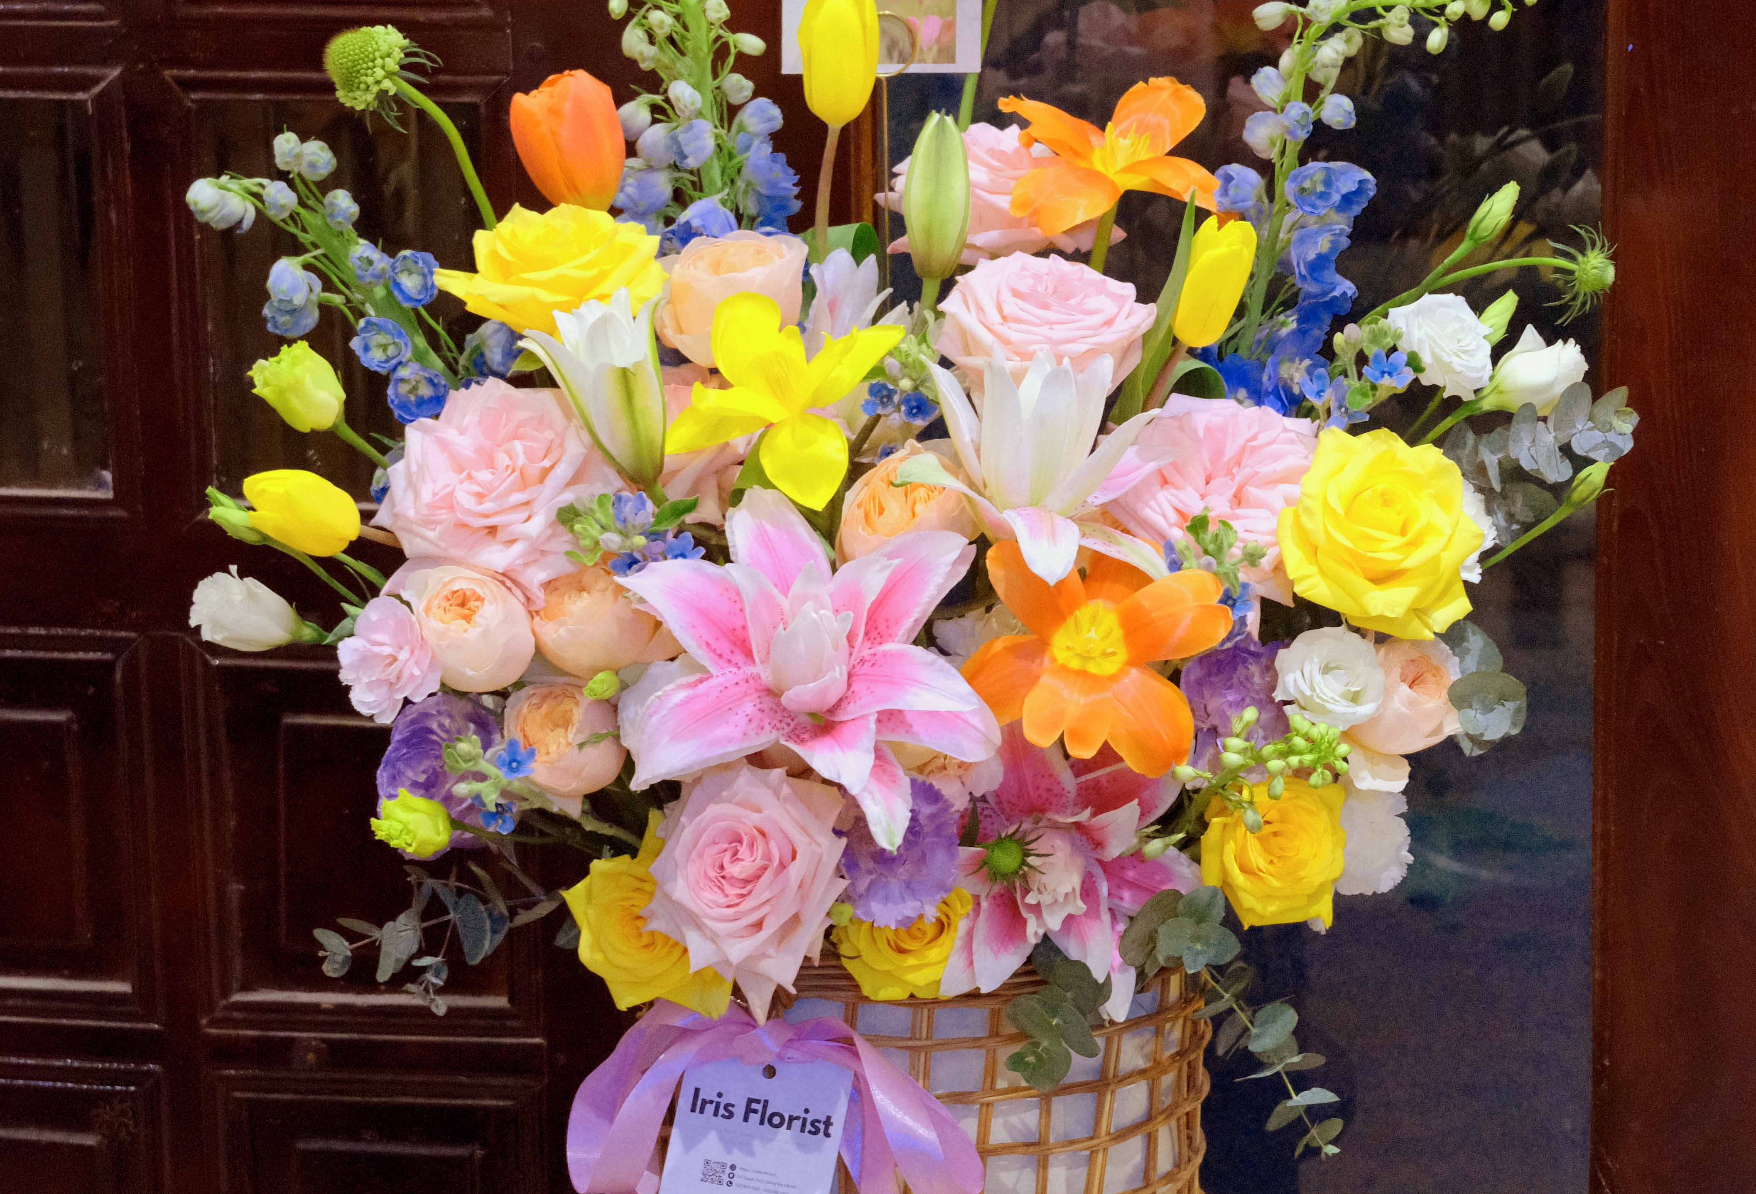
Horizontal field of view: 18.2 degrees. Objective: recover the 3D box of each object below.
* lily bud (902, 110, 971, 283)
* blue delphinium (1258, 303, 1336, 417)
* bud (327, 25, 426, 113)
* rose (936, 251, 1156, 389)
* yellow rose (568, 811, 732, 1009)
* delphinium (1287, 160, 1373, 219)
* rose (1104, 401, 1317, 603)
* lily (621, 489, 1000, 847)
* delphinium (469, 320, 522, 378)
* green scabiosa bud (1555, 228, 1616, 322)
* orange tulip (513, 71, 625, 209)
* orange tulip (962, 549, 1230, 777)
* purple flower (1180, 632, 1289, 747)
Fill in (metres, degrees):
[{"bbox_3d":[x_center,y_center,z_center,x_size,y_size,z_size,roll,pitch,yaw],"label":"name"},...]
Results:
[{"bbox_3d":[0.027,-0.183,2.505,0.032,0.082,0.032,0,15,0],"label":"lily bud"},{"bbox_3d":[0.197,-0.113,2.574,0.037,0.051,0.038,-3,14,-10],"label":"blue delphinium"},{"bbox_3d":[-0.233,-0.243,2.531,0.041,0.039,0.040,12,-1,43],"label":"bud"},{"bbox_3d":[0.075,-0.122,2.460,0.096,0.066,0.096,0,37,0],"label":"rose"},{"bbox_3d":[-0.103,0.145,2.484,0.090,0.090,0.065,0,0,18],"label":"yellow rose"},{"bbox_3d":[0.215,-0.194,2.610,0.042,0.030,0.030,-4,1,-15],"label":"delphinium"},{"bbox_3d":[0.148,-0.043,2.443,0.100,0.098,0.070,1,-12,-6],"label":"rose"},{"bbox_3d":[-0.031,0.032,2.500,0.170,0.160,0.090,0,-12,3],"label":"lily"},{"bbox_3d":[-0.181,-0.118,2.610,0.027,0.029,0.026,-4,12,-11],"label":"delphinium"},{"bbox_3d":[0.330,-0.150,2.556,0.034,0.043,0.035,7,15,29],"label":"green scabiosa bud"},{"bbox_3d":[-0.141,-0.207,2.500,0.050,0.066,0.050,-12,13,0],"label":"orange tulip"},{"bbox_3d":[0.100,0.028,2.510,0.120,0.108,0.062,-2,-14,-3],"label":"orange tulip"},{"bbox_3d":[0.158,0.046,2.450,0.057,0.061,0.048,-3,-5,-9],"label":"purple flower"}]

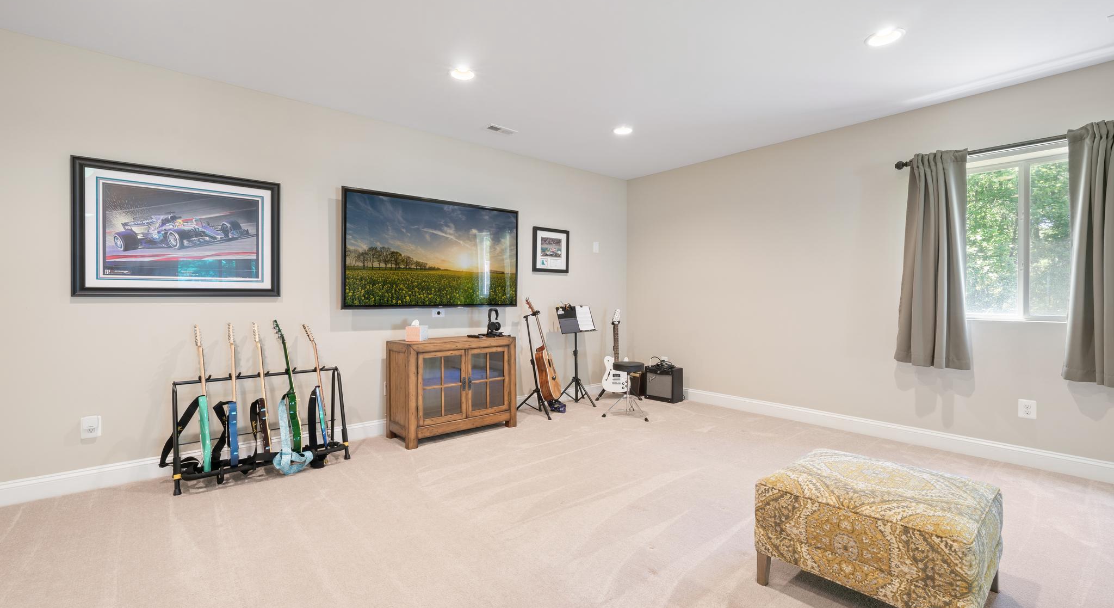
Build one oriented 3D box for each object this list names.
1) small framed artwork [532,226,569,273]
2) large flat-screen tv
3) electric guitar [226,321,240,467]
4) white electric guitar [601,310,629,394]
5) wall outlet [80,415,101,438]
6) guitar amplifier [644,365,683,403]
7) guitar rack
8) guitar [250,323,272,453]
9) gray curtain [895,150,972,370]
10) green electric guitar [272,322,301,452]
[{"bbox_3d":[-0.068,-0.591,5.202,0.520,0.487,0.028,-1,1,-39],"label":"small framed artwork"},{"bbox_3d":[-1.080,-0.459,4.300,1.687,0.979,0.060,-1,3,-39],"label":"large flat-screen tv"},{"bbox_3d":[-2.227,0.606,3.173,0.065,0.975,0.325,-1,-8,-40],"label":"electric guitar"},{"bbox_3d":[0.707,0.559,5.520,0.325,0.985,0.070,2,-12,2],"label":"white electric guitar"},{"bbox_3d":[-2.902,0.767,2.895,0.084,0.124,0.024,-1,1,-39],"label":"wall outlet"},{"bbox_3d":[1.253,0.930,5.425,0.385,0.378,0.212,1,1,43],"label":"guitar amplifier"},{"bbox_3d":[-2.059,0.822,3.284,1.020,0.670,0.434,-1,1,-39],"label":"guitar rack"},{"bbox_3d":[-2.077,0.606,3.267,0.070,0.960,0.320,-7,-7,-28],"label":"guitar"},{"bbox_3d":[2.934,-0.340,3.627,0.120,1.625,0.460,-1,1,-40],"label":"gray curtain"},{"bbox_3d":[-1.973,0.592,3.382,0.080,0.985,0.330,-7,-5,-41],"label":"green electric guitar"}]

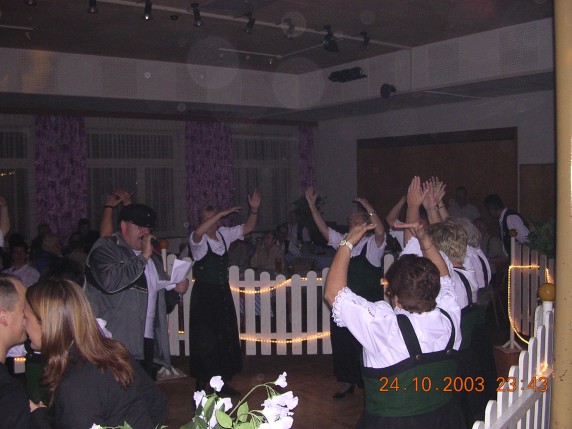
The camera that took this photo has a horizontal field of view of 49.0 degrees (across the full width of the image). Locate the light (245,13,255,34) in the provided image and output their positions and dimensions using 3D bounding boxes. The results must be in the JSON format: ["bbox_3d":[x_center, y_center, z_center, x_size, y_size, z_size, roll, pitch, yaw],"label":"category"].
[{"bbox_3d":[-0.401,-2.099,6.900,0.110,0.230,0.140,0,3,18],"label":"light"}]

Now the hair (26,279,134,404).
[{"bbox_3d":[-0.687,0.425,2.100,0.280,0.400,0.250,1,4,35],"label":"hair"}]

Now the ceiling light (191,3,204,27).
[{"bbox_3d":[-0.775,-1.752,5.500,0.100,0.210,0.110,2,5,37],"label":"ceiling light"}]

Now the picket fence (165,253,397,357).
[{"bbox_3d":[0.005,0.882,6.120,2.400,1.000,0.080,-1,3,0],"label":"picket fence"}]

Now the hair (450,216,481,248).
[{"bbox_3d":[1.251,0.126,4.400,0.200,0.230,0.220,-3,4,-37],"label":"hair"}]

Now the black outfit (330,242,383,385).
[{"bbox_3d":[0.638,0.883,5.600,0.480,1.270,0.400,2,4,43],"label":"black outfit"}]

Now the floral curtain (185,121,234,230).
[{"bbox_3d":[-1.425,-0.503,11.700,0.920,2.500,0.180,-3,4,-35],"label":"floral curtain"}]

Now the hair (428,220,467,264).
[{"bbox_3d":[0.906,0.151,3.500,0.200,0.250,0.220,-3,4,-34],"label":"hair"}]

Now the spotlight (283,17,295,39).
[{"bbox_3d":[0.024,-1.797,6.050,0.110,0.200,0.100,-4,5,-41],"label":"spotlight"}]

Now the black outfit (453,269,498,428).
[{"bbox_3d":[1.000,0.920,3.740,0.500,1.220,0.420,-3,4,-30],"label":"black outfit"}]

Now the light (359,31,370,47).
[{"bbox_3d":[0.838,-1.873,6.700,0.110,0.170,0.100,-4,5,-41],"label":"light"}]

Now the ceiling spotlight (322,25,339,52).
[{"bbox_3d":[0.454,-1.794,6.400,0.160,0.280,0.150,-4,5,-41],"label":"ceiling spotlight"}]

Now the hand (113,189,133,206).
[{"bbox_3d":[-1.224,-0.127,4.700,0.120,0.150,0.090,-4,5,-37],"label":"hand"}]

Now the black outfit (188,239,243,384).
[{"bbox_3d":[-0.629,0.856,5.600,0.480,1.280,0.400,-3,4,-37],"label":"black outfit"}]

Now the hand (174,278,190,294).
[{"bbox_3d":[-0.626,0.436,3.800,0.090,0.100,0.100,-4,5,-37],"label":"hand"}]

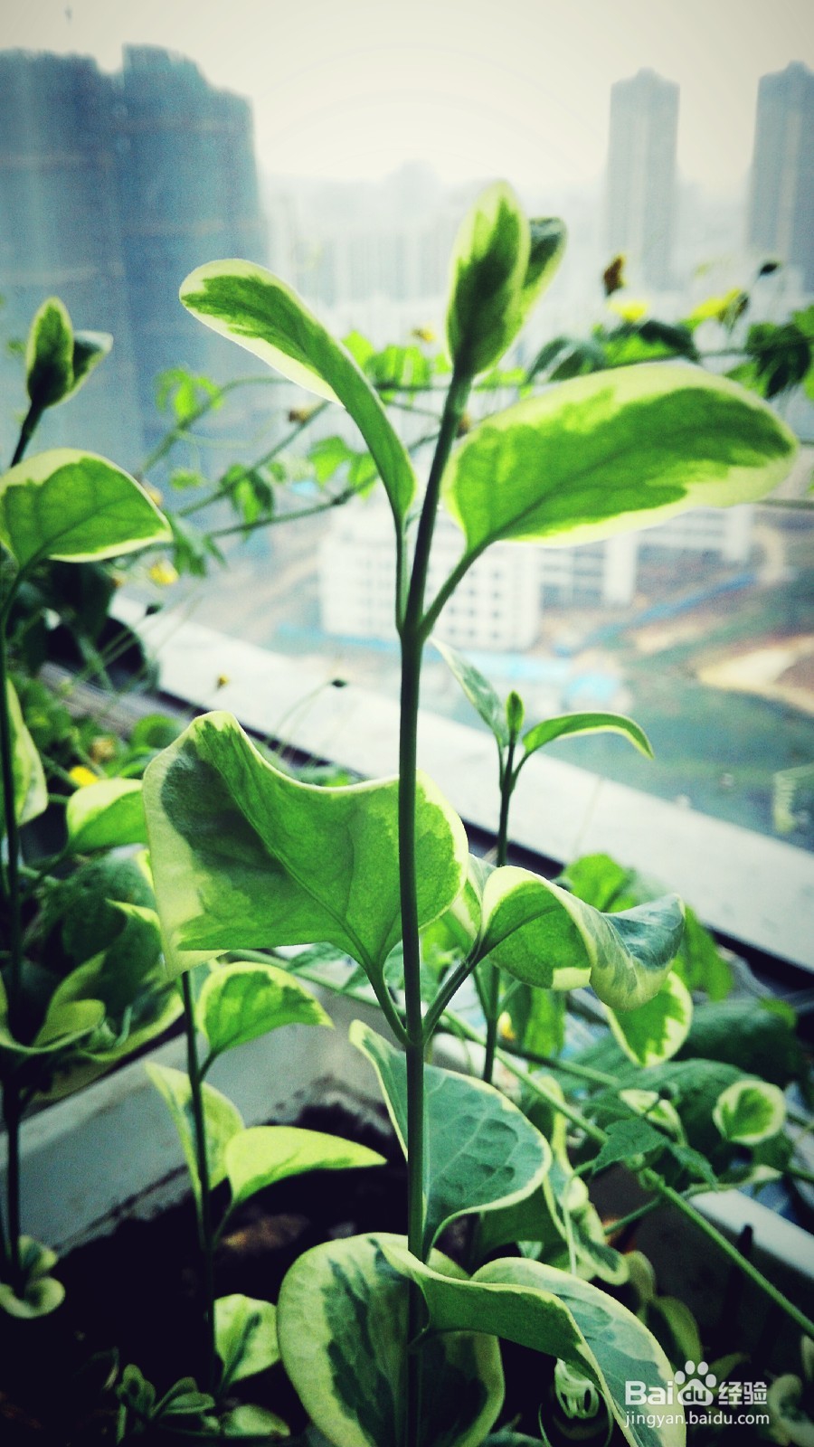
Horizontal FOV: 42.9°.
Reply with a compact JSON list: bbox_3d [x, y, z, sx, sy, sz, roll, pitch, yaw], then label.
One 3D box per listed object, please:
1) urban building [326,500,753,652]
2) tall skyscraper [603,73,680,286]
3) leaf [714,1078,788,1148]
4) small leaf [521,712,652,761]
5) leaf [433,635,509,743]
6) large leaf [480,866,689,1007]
[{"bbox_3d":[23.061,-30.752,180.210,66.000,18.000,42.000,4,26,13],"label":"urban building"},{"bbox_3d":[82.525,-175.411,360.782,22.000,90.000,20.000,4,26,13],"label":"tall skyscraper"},{"bbox_3d":[0.102,0.117,0.310,0.022,0.019,0.009,3,9,19],"label":"leaf"},{"bbox_3d":[0.044,0.003,0.255,0.031,0.009,0.012,-2,25,0],"label":"small leaf"},{"bbox_3d":[0.016,-0.008,0.262,0.008,0.029,0.012,-34,0,34],"label":"leaf"},{"bbox_3d":[0.038,0.046,0.225,0.043,0.024,0.024,-2,25,0],"label":"large leaf"}]

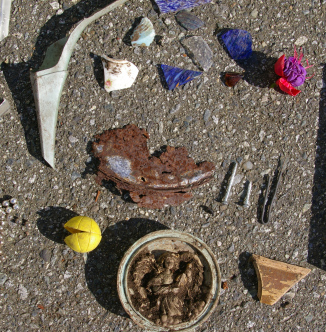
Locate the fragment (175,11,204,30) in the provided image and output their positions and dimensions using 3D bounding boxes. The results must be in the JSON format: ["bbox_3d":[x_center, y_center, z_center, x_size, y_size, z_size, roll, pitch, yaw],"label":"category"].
[{"bbox_3d":[0.029,-0.154,0.570,0.018,0.005,0.027,-40,84,-1],"label":"fragment"}]

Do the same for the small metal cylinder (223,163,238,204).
[{"bbox_3d":[0.070,0.018,0.552,0.005,0.005,0.044,15,86,4],"label":"small metal cylinder"}]

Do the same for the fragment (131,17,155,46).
[{"bbox_3d":[-0.019,-0.137,0.569,0.023,0.008,0.034,33,87,5],"label":"fragment"}]

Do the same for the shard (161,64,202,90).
[{"bbox_3d":[0.018,-0.089,0.565,0.044,0.005,0.025,11,86,4],"label":"shard"}]

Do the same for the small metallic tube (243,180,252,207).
[{"bbox_3d":[0.088,0.029,0.550,0.006,0.006,0.027,10,85,4],"label":"small metallic tube"}]

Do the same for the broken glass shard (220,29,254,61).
[{"bbox_3d":[0.081,-0.128,0.565,0.027,0.006,0.039,-29,84,0],"label":"broken glass shard"}]

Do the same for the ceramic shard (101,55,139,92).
[{"bbox_3d":[-0.043,-0.098,0.566,0.038,0.009,0.040,-7,85,2],"label":"ceramic shard"}]

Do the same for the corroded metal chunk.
[{"bbox_3d":[-0.016,0.004,0.553,0.126,0.015,0.073,24,86,5],"label":"corroded metal chunk"}]

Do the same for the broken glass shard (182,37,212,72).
[{"bbox_3d":[0.040,-0.120,0.567,0.021,0.005,0.043,-36,84,-1],"label":"broken glass shard"}]

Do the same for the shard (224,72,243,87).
[{"bbox_3d":[0.073,-0.088,0.562,0.019,0.005,0.013,8,85,4],"label":"shard"}]

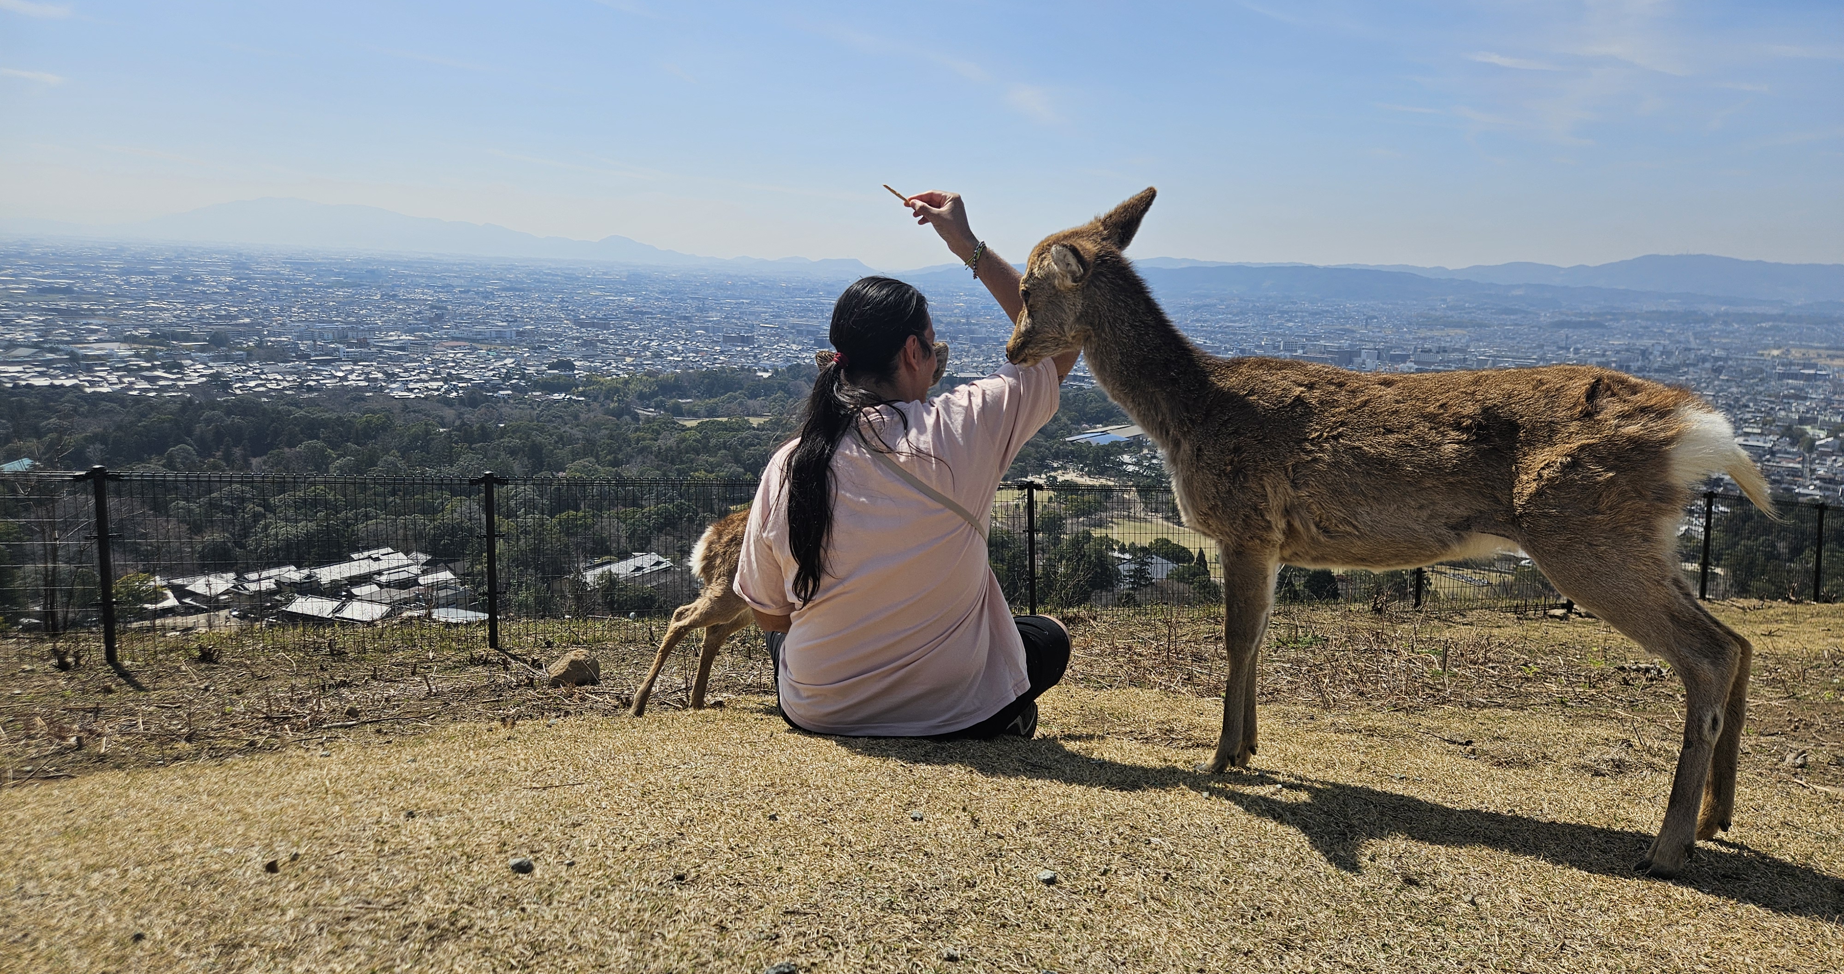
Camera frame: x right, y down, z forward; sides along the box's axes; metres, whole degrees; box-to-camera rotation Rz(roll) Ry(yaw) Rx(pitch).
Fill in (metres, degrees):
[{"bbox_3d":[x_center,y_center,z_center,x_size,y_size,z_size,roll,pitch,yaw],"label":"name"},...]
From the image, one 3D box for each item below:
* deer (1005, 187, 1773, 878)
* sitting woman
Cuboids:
[{"bbox_3d":[0.724,0.008,2.131,1.248,1.030,0.304,7,12,25],"label":"deer"},{"bbox_3d":[-0.013,-0.075,2.485,0.680,1.005,0.589,4,11,8],"label":"sitting woman"}]

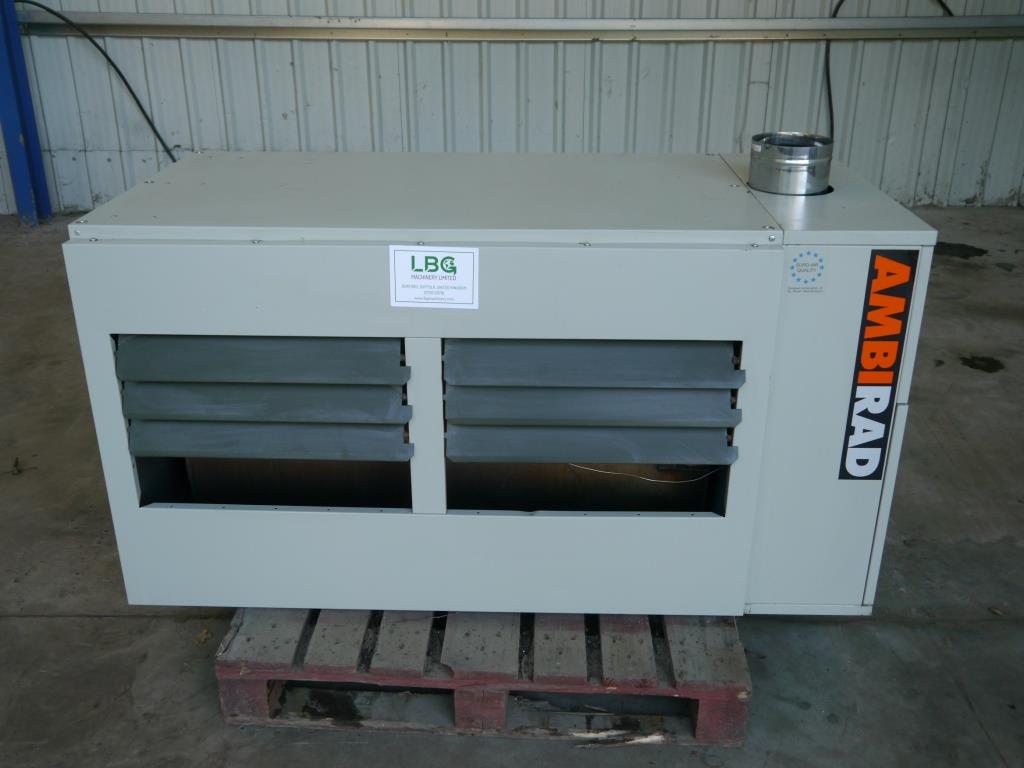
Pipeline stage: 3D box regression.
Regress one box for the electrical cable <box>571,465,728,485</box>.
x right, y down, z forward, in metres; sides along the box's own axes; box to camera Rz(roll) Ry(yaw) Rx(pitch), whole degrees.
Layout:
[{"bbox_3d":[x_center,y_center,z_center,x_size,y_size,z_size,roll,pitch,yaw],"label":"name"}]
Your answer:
[{"bbox_3d":[0.259,0.174,1.937,0.300,0.042,0.045,1,24,1],"label":"electrical cable"}]

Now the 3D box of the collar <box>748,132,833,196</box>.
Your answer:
[{"bbox_3d":[0.559,-0.443,2.017,0.155,0.095,0.155,1,24,1],"label":"collar"}]

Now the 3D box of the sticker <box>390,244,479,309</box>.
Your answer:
[{"bbox_3d":[-0.134,-0.183,1.742,0.153,0.111,0.002,1,24,1],"label":"sticker"}]

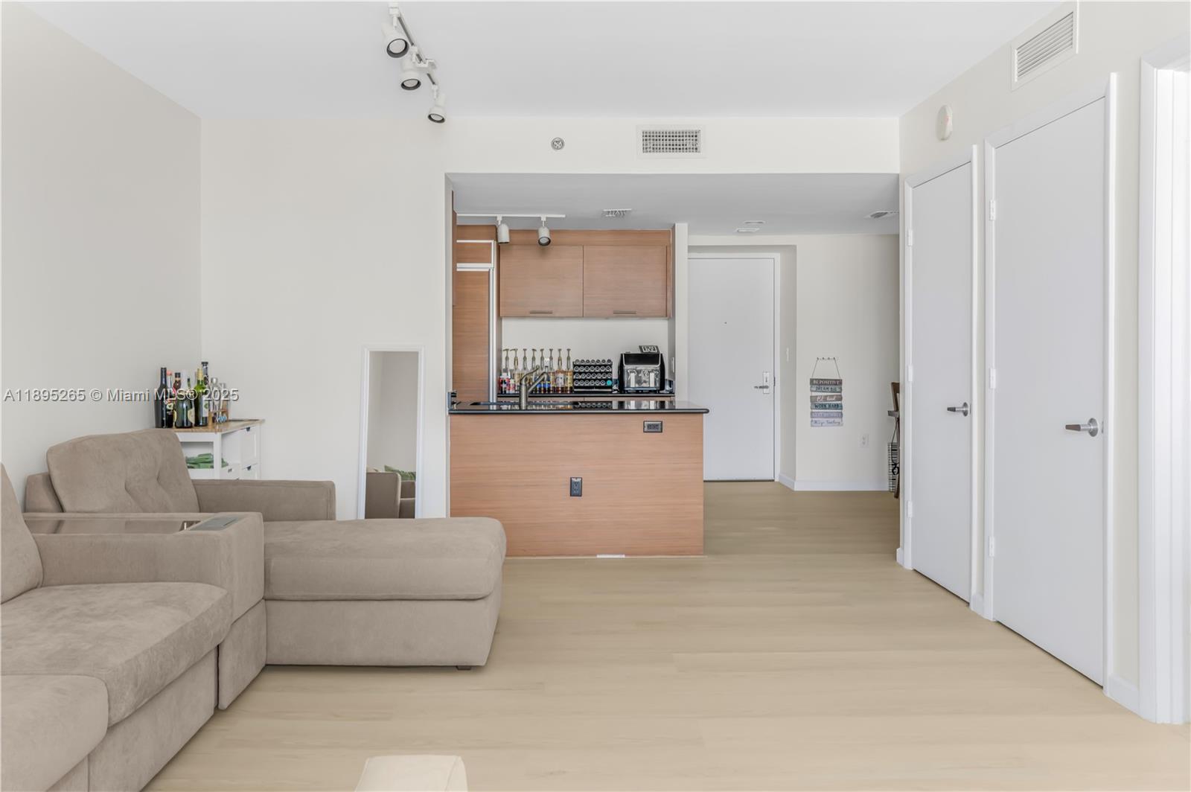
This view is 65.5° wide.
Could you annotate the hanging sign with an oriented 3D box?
[{"bbox_3d":[2.091,-0.034,8.370,0.305,0.620,0.020,0,2,-2],"label":"hanging sign"}]

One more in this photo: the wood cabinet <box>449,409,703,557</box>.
[{"bbox_3d":[-0.112,0.503,5.980,1.560,0.910,0.860,0,2,-2],"label":"wood cabinet"}]

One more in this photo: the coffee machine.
[{"bbox_3d":[0.393,-0.229,8.100,0.410,0.390,0.360,0,2,-2],"label":"coffee machine"}]

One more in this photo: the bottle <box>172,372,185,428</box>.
[{"bbox_3d":[-2.279,0.020,5.060,0.075,0.305,0.075,0,2,-2],"label":"bottle"}]

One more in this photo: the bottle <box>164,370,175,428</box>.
[{"bbox_3d":[-2.291,0.015,4.980,0.065,0.310,0.065,0,2,-2],"label":"bottle"}]

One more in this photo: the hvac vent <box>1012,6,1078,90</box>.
[{"bbox_3d":[1.897,-1.475,3.920,0.025,0.220,0.540,0,2,-2],"label":"hvac vent"}]

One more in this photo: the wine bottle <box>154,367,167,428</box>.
[{"bbox_3d":[-2.342,0.013,5.020,0.085,0.325,0.085,0,2,-2],"label":"wine bottle"}]

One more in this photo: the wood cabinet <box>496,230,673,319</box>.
[{"bbox_3d":[-0.098,-1.066,8.220,1.530,0.765,0.350,0,2,-2],"label":"wood cabinet"}]

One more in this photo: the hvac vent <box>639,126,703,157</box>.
[{"bbox_3d":[0.461,-1.548,5.630,0.405,0.190,0.025,0,2,-2],"label":"hvac vent"}]

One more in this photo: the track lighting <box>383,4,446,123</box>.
[{"bbox_3d":[-0.841,-1.523,4.320,0.140,0.215,1.260,0,2,-2],"label":"track lighting"}]

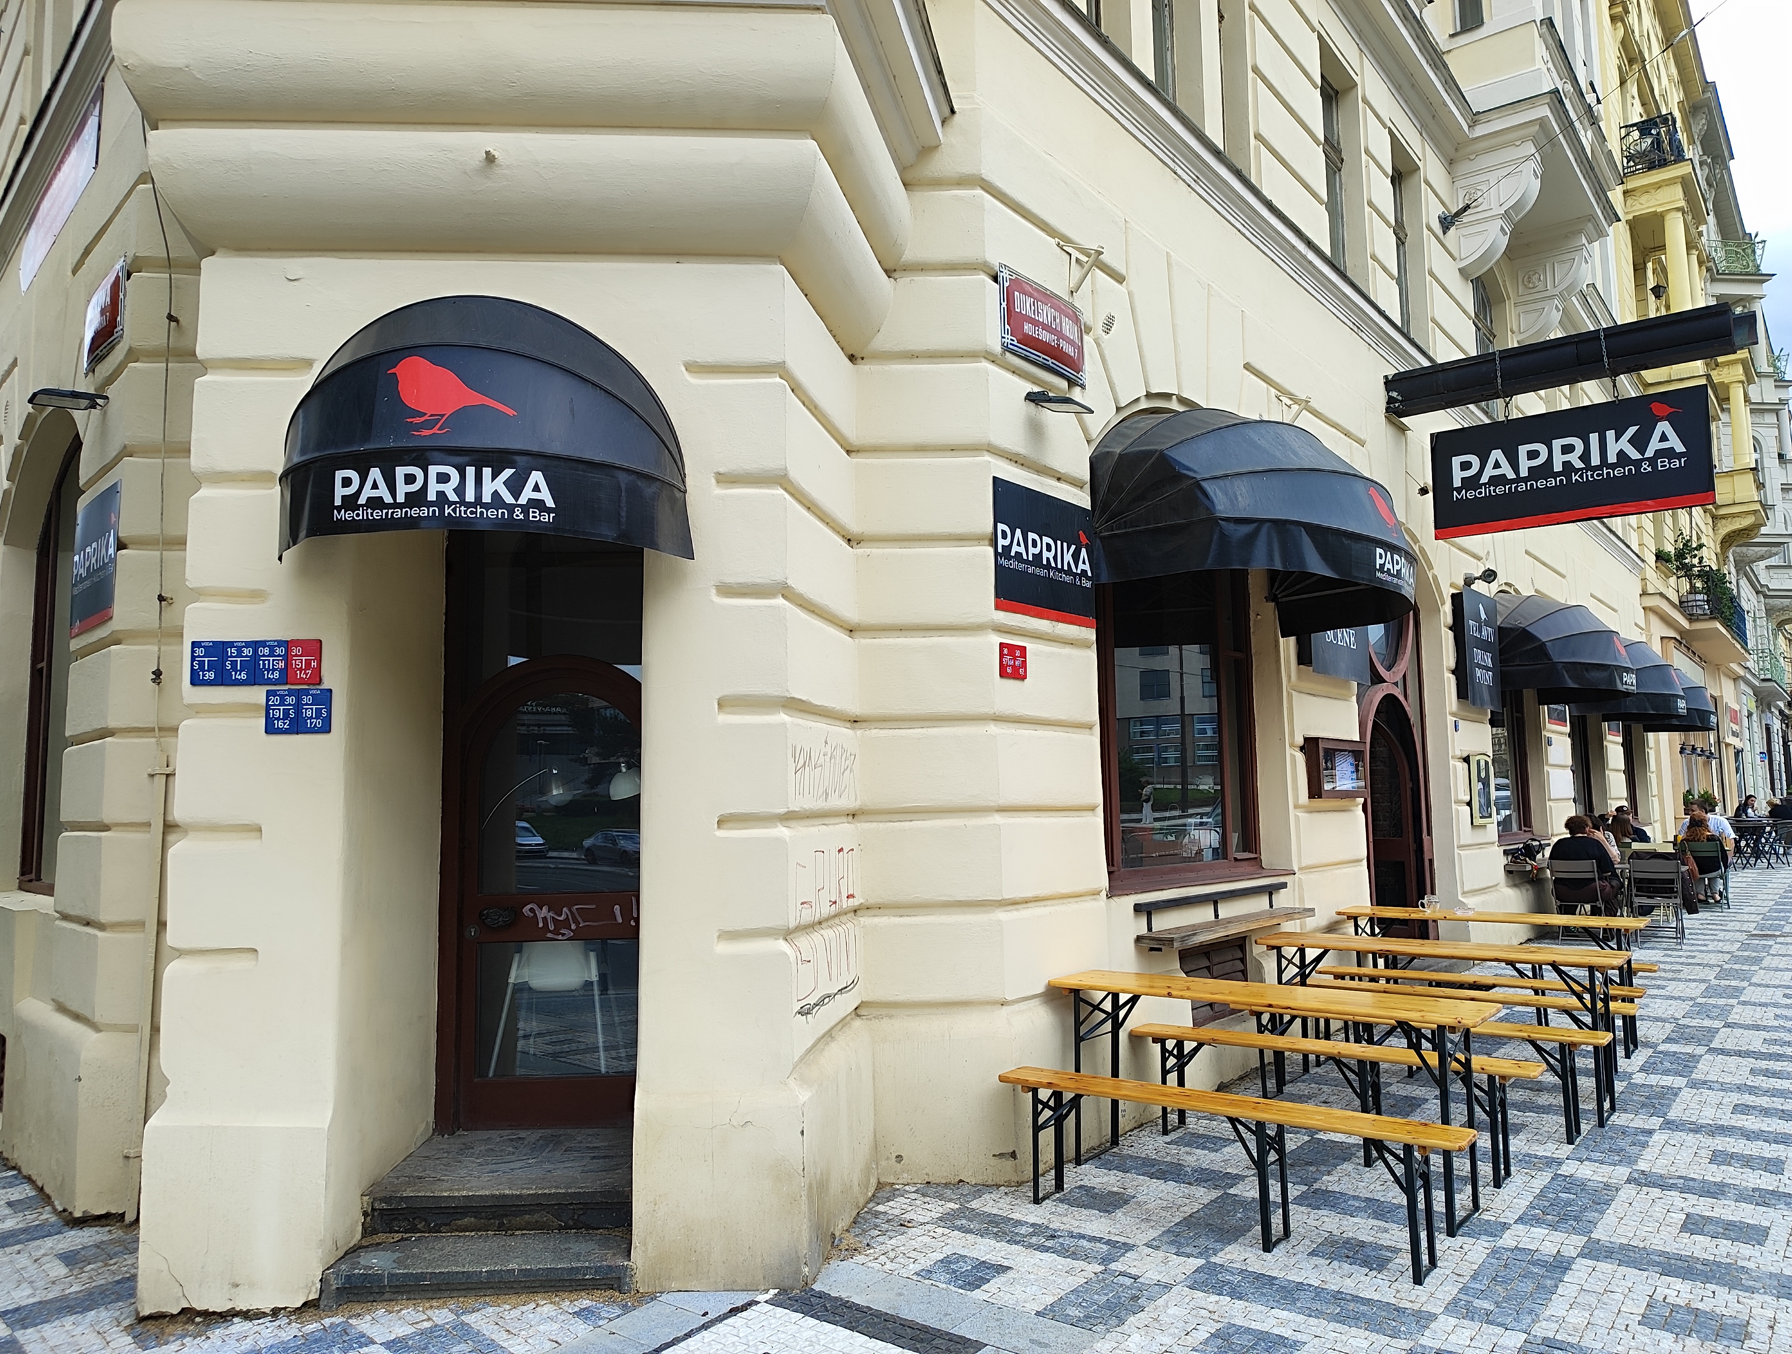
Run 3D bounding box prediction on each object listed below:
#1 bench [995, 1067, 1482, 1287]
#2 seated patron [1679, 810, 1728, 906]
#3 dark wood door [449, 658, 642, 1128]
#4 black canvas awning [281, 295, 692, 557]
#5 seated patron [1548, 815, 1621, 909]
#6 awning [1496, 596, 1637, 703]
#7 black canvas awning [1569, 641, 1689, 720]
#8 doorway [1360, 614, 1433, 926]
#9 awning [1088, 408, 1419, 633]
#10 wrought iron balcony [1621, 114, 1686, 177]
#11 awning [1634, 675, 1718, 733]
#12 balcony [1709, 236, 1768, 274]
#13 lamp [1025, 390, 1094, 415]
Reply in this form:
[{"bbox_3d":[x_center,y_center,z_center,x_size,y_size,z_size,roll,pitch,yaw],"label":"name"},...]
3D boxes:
[{"bbox_3d":[1.168,1.787,4.570,1.770,0.468,0.200,-6,-8,38],"label":"bench"},{"bbox_3d":[10.578,2.373,16.326,0.515,1.257,0.842,-5,-7,37],"label":"seated patron"},{"bbox_3d":[-1.443,0.927,5.490,0.980,2.040,0.100,-1,-6,-3],"label":"dark wood door"},{"bbox_3d":[-1.374,-0.881,4.018,1.386,0.941,0.564,0,-5,-4],"label":"black canvas awning"},{"bbox_3d":[7.209,2.093,13.059,0.634,1.287,0.792,-5,-7,37],"label":"seated patron"},{"bbox_3d":[7.138,-0.371,13.284,1.089,1.148,2.475,-5,-7,37],"label":"awning"},{"bbox_3d":[9.848,-0.026,16.791,1.089,1.148,2.475,-5,-7,37],"label":"black canvas awning"},{"bbox_3d":[4.125,0.739,10.414,0.396,3.168,2.128,-5,-7,37],"label":"doorway"},{"bbox_3d":[2.148,-0.955,6.819,1.089,1.148,2.495,-5,-7,37],"label":"awning"},{"bbox_3d":[15.538,-10.181,25.462,0.900,1.000,2.900,-6,-8,38],"label":"wrought iron balcony"},{"bbox_3d":[12.272,0.273,19.786,1.080,1.200,2.350,-6,-8,38],"label":"awning"},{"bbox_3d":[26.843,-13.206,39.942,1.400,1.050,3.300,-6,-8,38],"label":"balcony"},{"bbox_3d":[0.745,-1.257,5.764,0.280,0.080,0.180,-6,-8,38],"label":"lamp"}]

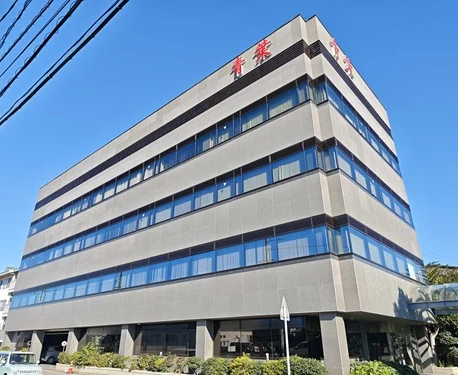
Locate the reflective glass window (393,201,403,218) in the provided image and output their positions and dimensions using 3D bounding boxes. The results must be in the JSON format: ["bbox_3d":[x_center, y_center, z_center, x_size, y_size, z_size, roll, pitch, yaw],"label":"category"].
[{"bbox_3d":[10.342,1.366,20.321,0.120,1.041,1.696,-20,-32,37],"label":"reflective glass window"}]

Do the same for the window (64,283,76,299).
[{"bbox_3d":[-12.485,8.170,26.178,1.790,1.140,0.120,-20,-32,37],"label":"window"}]

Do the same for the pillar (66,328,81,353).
[{"bbox_3d":[-11.057,11.276,23.620,0.588,2.415,0.564,-20,-32,37],"label":"pillar"}]

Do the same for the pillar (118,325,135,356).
[{"bbox_3d":[-5.971,9.431,19.669,0.620,2.450,0.630,-21,-32,37],"label":"pillar"}]

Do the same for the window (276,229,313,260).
[{"bbox_3d":[2.696,2.388,13.631,1.727,1.105,0.100,-20,-32,37],"label":"window"}]

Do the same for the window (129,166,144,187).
[{"bbox_3d":[-6.806,-0.659,24.319,1.716,1.116,0.100,-20,-32,37],"label":"window"}]

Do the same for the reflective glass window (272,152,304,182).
[{"bbox_3d":[2.685,-0.857,14.987,1.736,1.056,0.100,-21,-32,37],"label":"reflective glass window"}]

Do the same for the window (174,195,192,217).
[{"bbox_3d":[-2.871,1.190,21.076,1.778,1.118,0.120,-21,-32,37],"label":"window"}]

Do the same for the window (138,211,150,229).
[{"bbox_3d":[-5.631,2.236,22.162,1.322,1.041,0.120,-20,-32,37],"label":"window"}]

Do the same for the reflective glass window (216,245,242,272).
[{"bbox_3d":[-0.007,3.396,15.806,1.739,1.105,0.100,-20,-32,37],"label":"reflective glass window"}]

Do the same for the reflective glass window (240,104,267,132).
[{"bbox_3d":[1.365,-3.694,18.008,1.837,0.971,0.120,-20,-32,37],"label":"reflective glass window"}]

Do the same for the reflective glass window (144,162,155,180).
[{"bbox_3d":[-5.642,-1.093,23.382,1.257,1.116,0.100,-20,-32,37],"label":"reflective glass window"}]

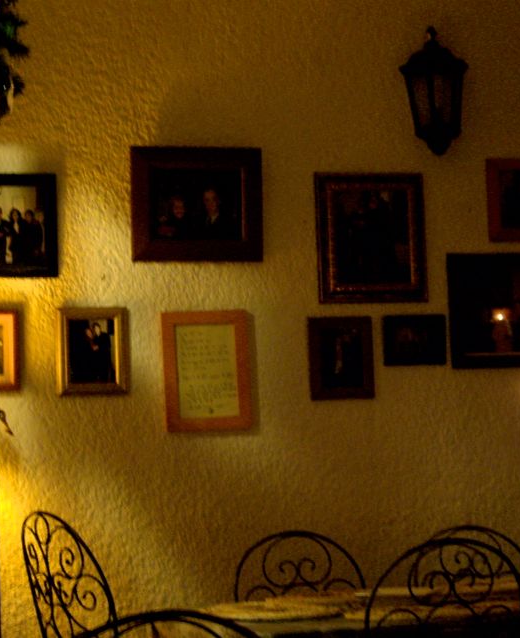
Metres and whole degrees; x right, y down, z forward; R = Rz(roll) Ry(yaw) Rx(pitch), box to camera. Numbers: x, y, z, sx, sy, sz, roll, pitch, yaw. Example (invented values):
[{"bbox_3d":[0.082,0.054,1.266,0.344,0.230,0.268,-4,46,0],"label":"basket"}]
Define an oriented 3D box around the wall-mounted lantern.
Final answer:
[{"bbox_3d":[0.553,-0.725,5.073,0.198,0.392,0.140,-1,-5,-12],"label":"wall-mounted lantern"}]

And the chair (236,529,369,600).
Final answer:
[{"bbox_3d":[0.177,1.029,4.335,0.400,0.890,0.480,-1,-5,-12],"label":"chair"}]

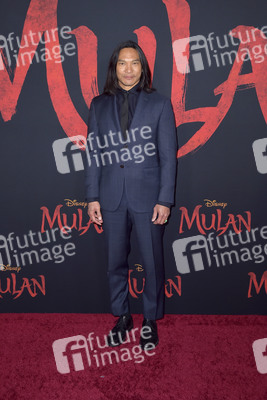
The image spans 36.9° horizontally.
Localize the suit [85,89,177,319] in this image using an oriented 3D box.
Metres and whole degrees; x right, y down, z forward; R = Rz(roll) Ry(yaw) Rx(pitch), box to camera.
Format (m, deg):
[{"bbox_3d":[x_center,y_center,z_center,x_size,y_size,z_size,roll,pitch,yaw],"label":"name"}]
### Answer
[{"bbox_3d":[-0.013,0.036,2.370,0.530,1.360,0.290,2,8,11],"label":"suit"}]

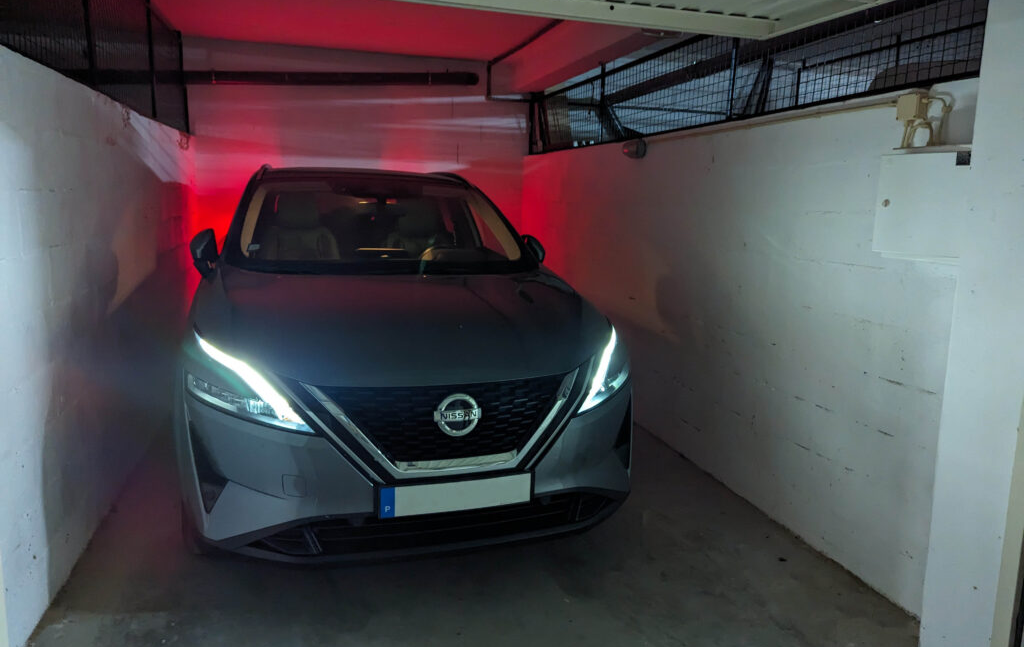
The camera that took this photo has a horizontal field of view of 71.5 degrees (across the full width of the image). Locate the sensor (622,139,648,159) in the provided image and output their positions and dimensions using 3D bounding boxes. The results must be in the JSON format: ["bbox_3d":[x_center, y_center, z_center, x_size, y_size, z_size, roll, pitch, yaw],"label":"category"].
[{"bbox_3d":[0.779,-1.129,4.576,0.130,0.130,0.130,-1,10,-16],"label":"sensor"}]

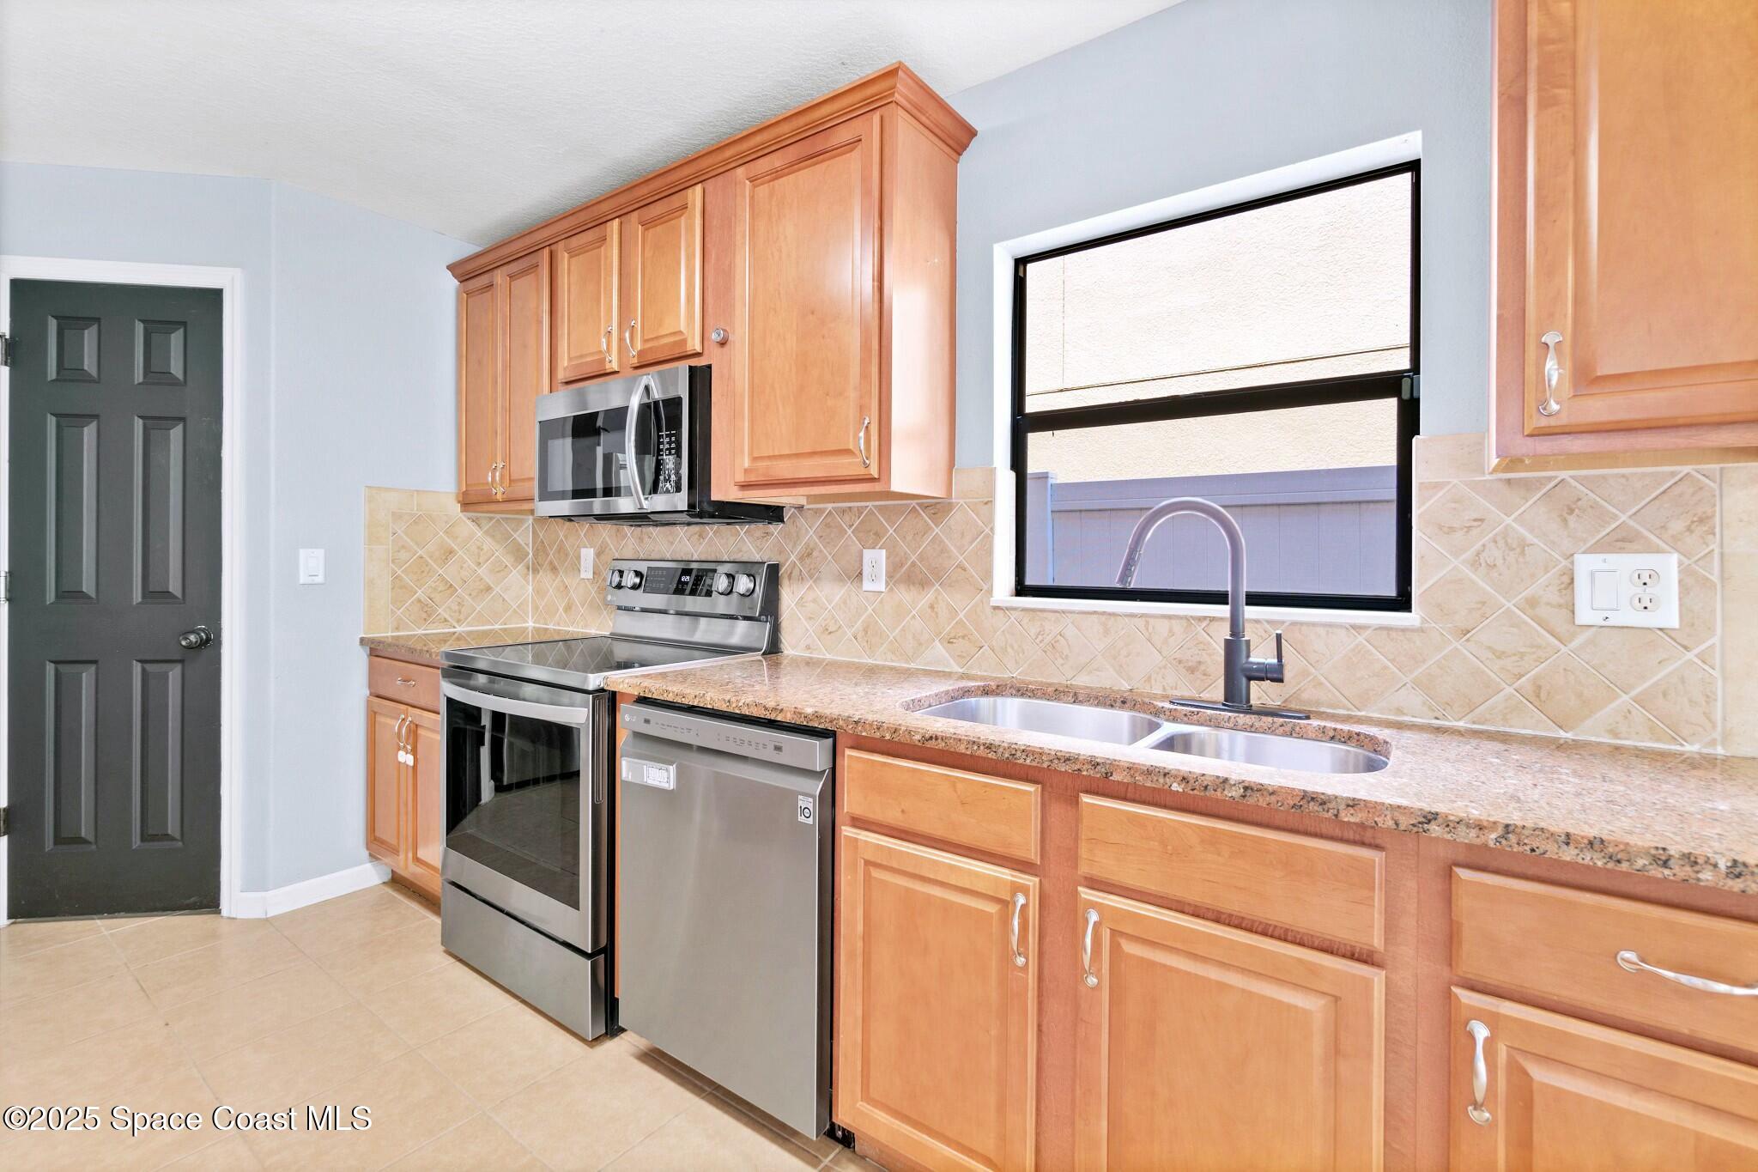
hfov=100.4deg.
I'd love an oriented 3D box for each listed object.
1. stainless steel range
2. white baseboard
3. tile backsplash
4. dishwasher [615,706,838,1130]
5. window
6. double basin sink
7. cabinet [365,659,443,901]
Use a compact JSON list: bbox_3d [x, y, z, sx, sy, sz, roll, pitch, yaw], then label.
[{"bbox_3d":[-0.839,0.521,2.281,0.762,1.204,0.690,2,1,35],"label":"stainless steel range"},{"bbox_3d":[-1.972,1.055,2.569,0.085,0.085,0.440,2,1,35],"label":"white baseboard"},{"bbox_3d":[-0.215,-0.043,1.882,3.550,0.540,0.630,2,1,35],"label":"tile backsplash"},{"bbox_3d":[-0.190,0.695,1.810,0.603,0.840,0.610,2,1,35],"label":"dishwasher"},{"bbox_3d":[0.766,-0.427,1.809,0.905,0.945,0.070,2,1,35],"label":"window"},{"bbox_3d":[0.459,0.375,1.354,0.810,0.200,0.460,2,1,35],"label":"double basin sink"},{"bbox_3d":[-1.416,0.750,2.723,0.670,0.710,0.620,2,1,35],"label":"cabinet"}]

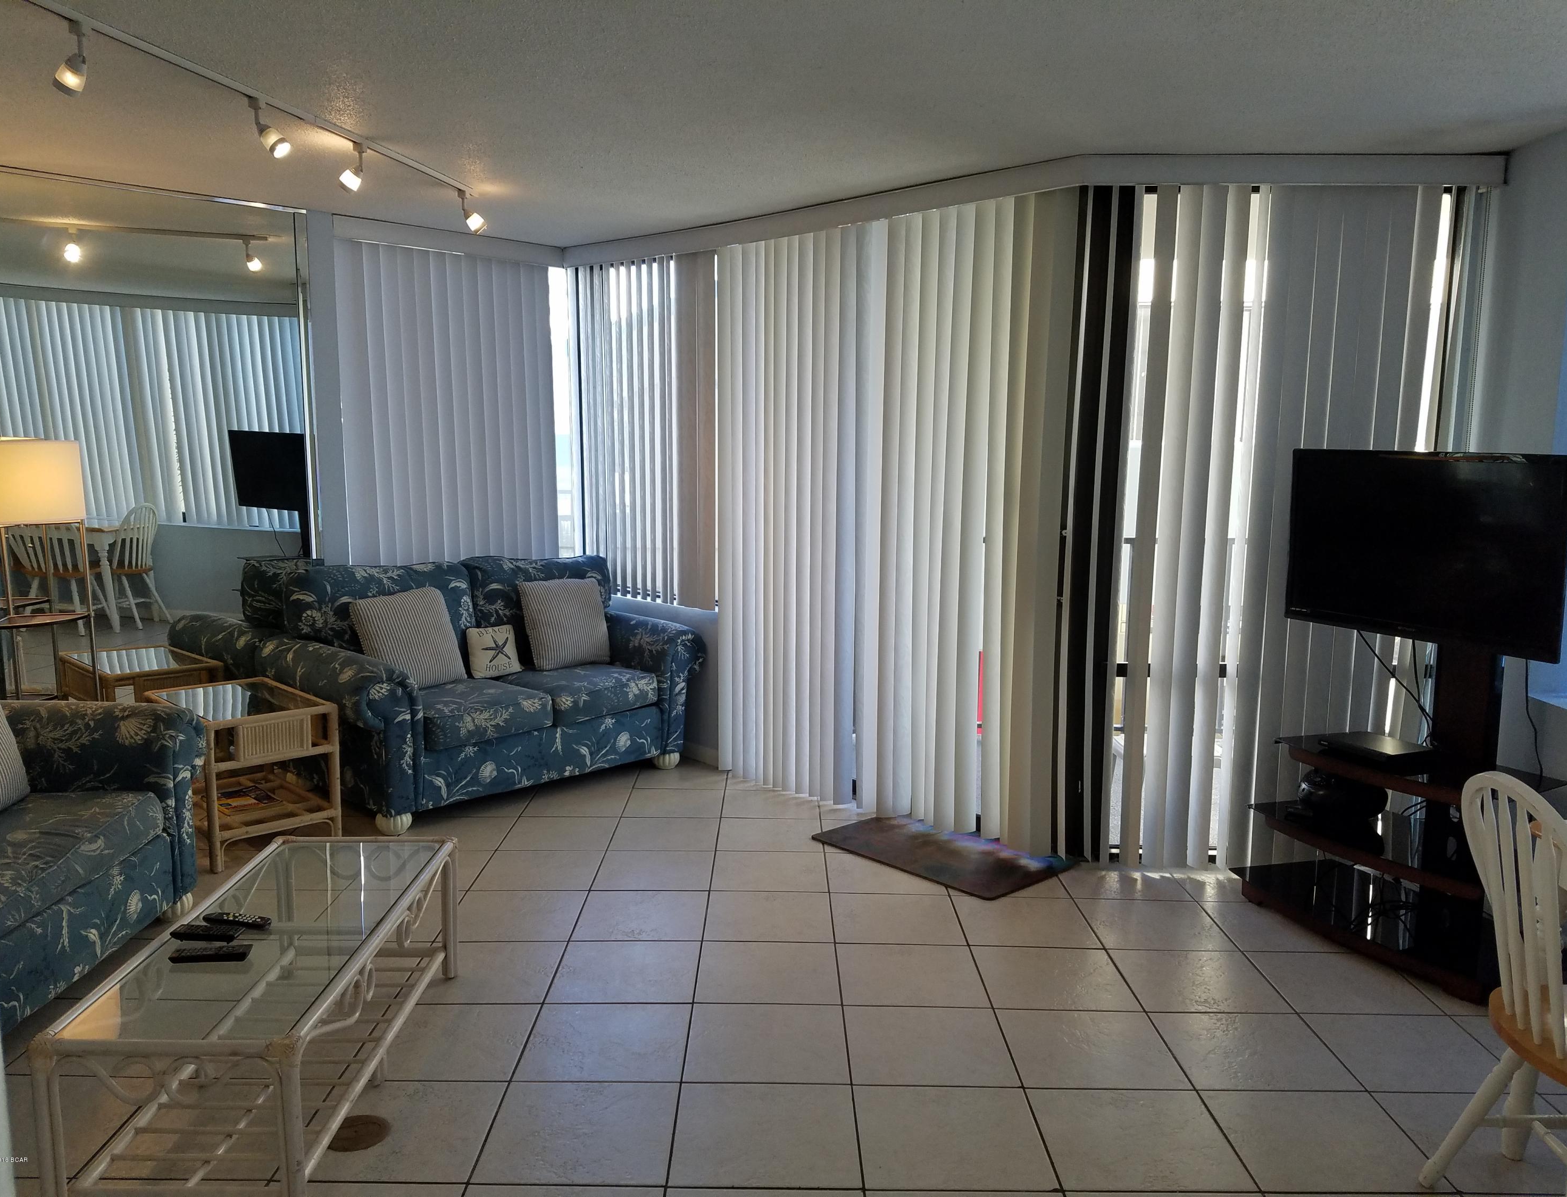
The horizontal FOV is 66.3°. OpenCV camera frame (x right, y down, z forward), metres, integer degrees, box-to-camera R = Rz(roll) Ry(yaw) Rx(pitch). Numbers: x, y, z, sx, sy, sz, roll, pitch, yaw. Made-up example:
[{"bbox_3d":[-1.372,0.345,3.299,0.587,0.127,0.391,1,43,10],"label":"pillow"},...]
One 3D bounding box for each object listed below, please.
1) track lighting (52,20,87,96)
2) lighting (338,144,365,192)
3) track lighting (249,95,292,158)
[{"bbox_3d":[-1.604,-1.214,2.694,0.105,0.160,0.065,3,7,17],"label":"track lighting"},{"bbox_3d":[-1.364,-1.354,3.779,0.105,0.160,0.065,6,9,36],"label":"lighting"},{"bbox_3d":[-1.395,-1.276,3.251,0.105,0.160,0.065,6,9,36],"label":"track lighting"}]

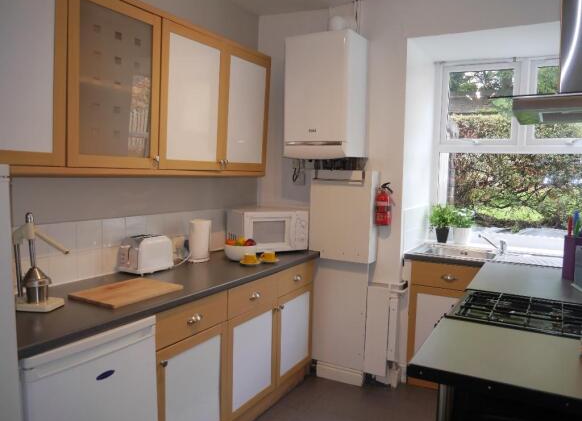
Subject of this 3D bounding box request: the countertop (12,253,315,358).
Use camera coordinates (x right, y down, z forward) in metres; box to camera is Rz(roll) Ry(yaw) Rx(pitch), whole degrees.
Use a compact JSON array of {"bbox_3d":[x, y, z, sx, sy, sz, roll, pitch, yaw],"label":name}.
[{"bbox_3d":[-0.587,0.359,2.533,0.620,0.035,2.190,4,5,29],"label":"countertop"}]

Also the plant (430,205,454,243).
[{"bbox_3d":[1.204,0.104,3.751,0.180,0.295,0.180,4,5,29],"label":"plant"}]

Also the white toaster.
[{"bbox_3d":[-0.808,0.235,2.646,0.175,0.185,0.275,4,6,33],"label":"white toaster"}]

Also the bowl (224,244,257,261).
[{"bbox_3d":[-0.323,0.264,3.033,0.200,0.083,0.200,1,5,0],"label":"bowl"}]

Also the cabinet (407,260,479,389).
[{"bbox_3d":[1.197,0.774,3.437,0.500,0.870,0.580,4,5,29],"label":"cabinet"}]

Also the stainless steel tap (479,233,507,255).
[{"bbox_3d":[1.425,0.235,3.352,0.180,0.150,0.050,2,5,9],"label":"stainless steel tap"}]

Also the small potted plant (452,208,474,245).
[{"bbox_3d":[1.351,0.126,3.682,0.165,0.278,0.165,4,5,29],"label":"small potted plant"}]

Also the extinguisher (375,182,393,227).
[{"bbox_3d":[0.616,-0.036,3.138,0.105,0.285,0.100,4,5,29],"label":"extinguisher"}]

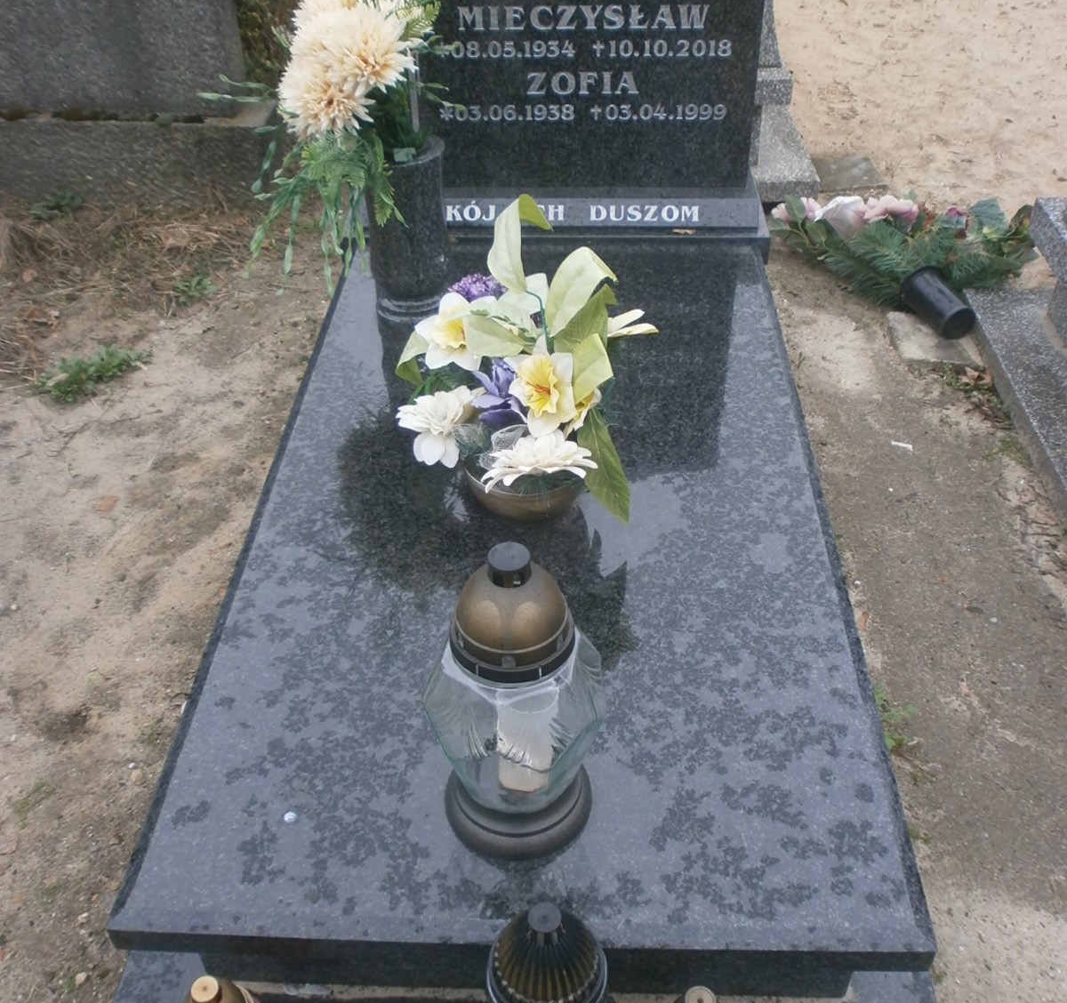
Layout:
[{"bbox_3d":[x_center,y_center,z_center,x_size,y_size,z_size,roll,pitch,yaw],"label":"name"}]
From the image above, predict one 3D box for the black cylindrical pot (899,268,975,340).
[{"bbox_3d":[0.897,-0.428,2.434,0.121,0.121,0.137,-15,51,-16],"label":"black cylindrical pot"}]

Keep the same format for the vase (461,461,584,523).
[{"bbox_3d":[-0.013,-0.031,1.587,0.172,0.082,0.172,1,40,2],"label":"vase"}]

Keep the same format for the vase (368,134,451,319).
[{"bbox_3d":[-0.221,-0.493,1.982,0.141,0.286,0.141,-1,40,1],"label":"vase"}]

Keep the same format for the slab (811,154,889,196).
[{"bbox_3d":[0.856,-0.927,3.190,0.263,0.052,0.210,1,39,2],"label":"slab"}]

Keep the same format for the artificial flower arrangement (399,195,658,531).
[{"bbox_3d":[-0.013,-0.185,1.482,0.357,0.409,0.315,1,40,2],"label":"artificial flower arrangement"}]

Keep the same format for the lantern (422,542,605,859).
[{"bbox_3d":[-0.018,0.189,1.103,0.183,0.367,0.183,1,40,2],"label":"lantern"}]

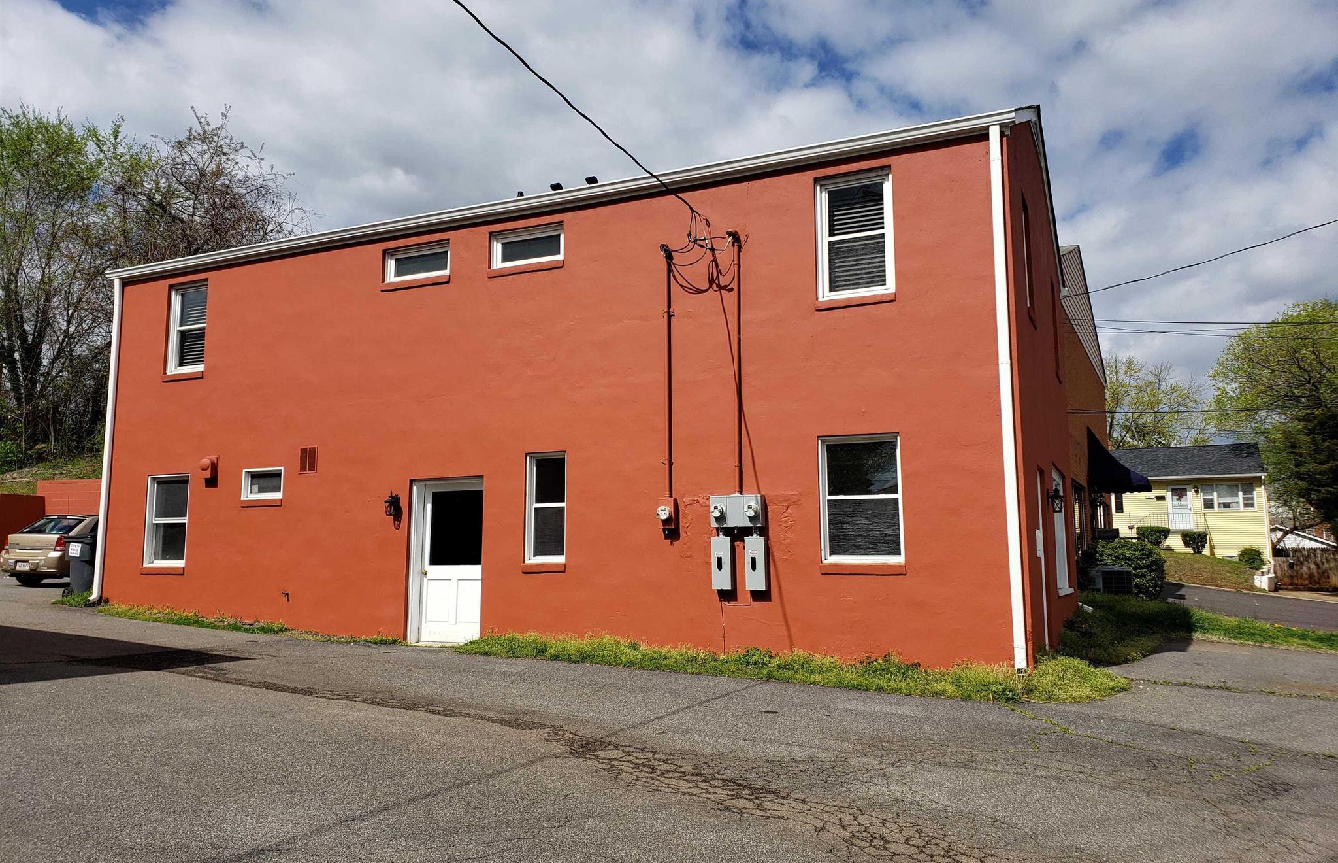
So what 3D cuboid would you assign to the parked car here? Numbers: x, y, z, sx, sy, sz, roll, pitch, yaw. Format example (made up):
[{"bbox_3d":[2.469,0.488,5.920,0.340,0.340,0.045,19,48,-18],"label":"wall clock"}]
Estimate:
[{"bbox_3d":[-11.576,2.569,21.800,1.780,1.470,4.770,-3,-8,20],"label":"parked car"}]

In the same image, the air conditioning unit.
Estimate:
[{"bbox_3d":[10.420,3.510,23.600,0.720,0.660,0.720,0,-8,0],"label":"air conditioning unit"}]

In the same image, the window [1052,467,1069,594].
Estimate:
[{"bbox_3d":[5.922,1.491,15.208,0.120,1.834,2.845,-4,-8,24],"label":"window"}]

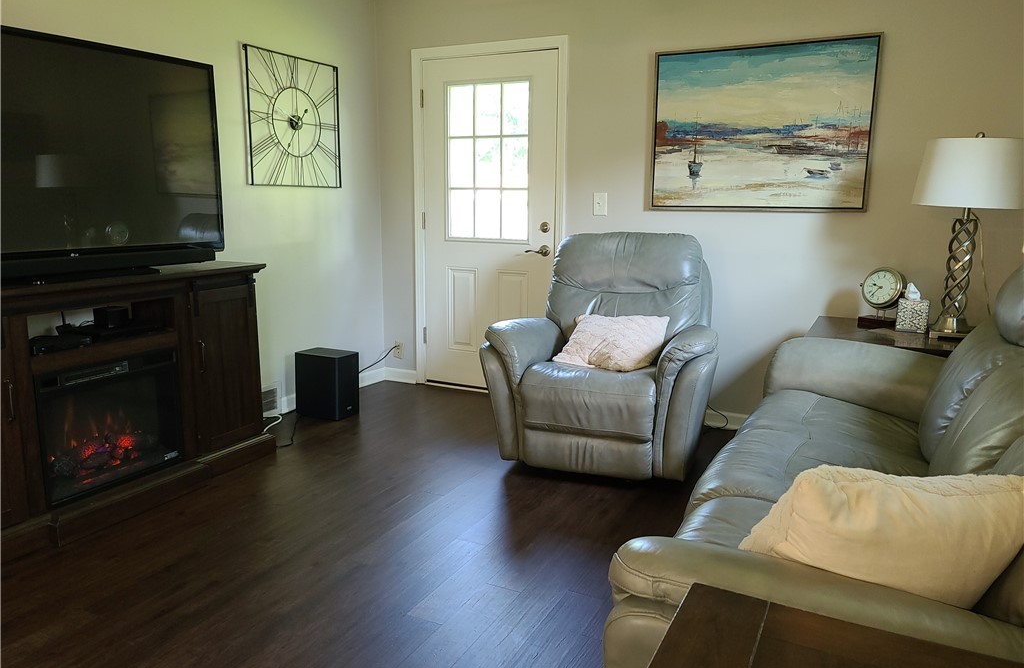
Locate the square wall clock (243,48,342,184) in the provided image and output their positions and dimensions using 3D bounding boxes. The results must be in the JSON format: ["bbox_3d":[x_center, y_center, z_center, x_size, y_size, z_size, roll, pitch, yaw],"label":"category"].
[{"bbox_3d":[-1.188,-1.159,4.062,0.035,0.690,0.704,5,11,26],"label":"square wall clock"}]

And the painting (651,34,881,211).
[{"bbox_3d":[1.230,-1.023,3.700,1.054,0.810,0.045,5,11,26],"label":"painting"}]

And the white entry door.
[{"bbox_3d":[-0.141,-0.642,4.517,0.901,2.015,0.050,5,11,26],"label":"white entry door"}]

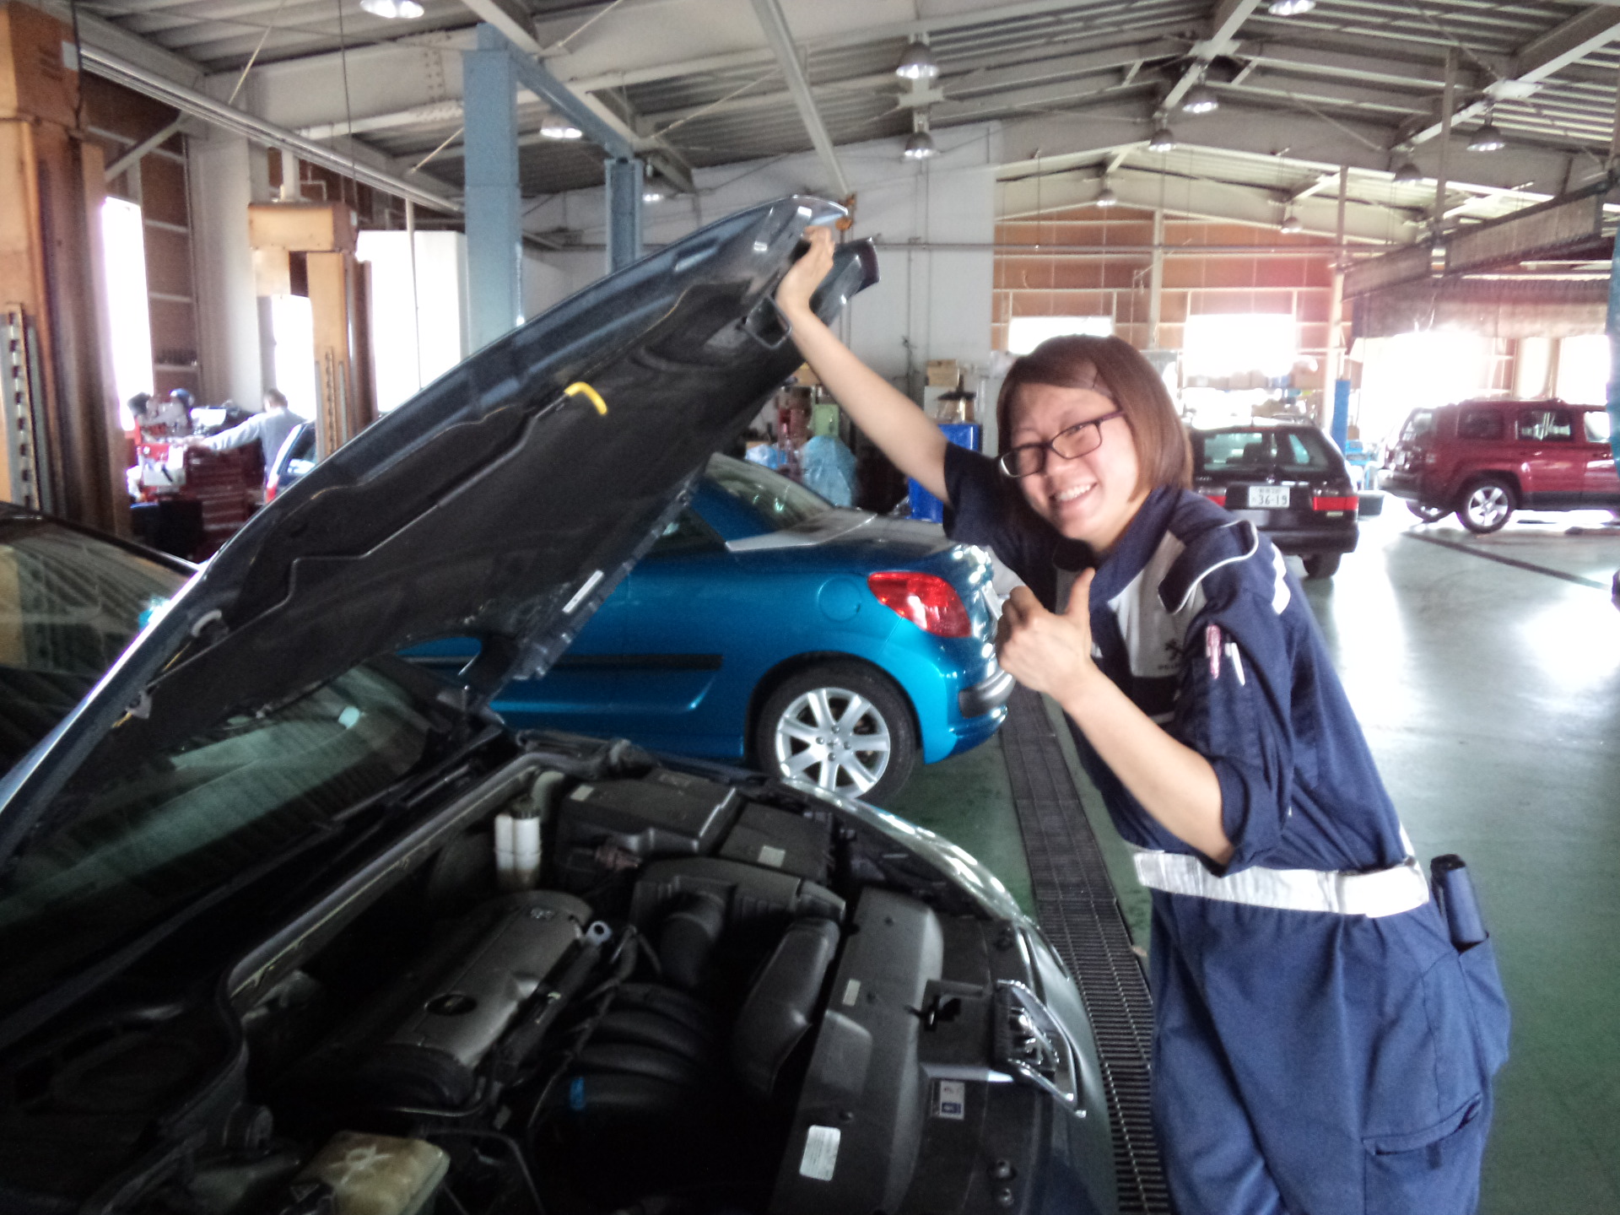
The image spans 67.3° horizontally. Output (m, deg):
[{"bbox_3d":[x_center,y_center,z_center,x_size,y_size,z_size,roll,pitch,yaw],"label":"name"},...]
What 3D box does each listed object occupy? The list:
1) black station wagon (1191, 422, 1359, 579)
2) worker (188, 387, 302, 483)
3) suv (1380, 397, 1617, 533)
[{"bbox_3d":[4.256,-1.247,12.848,1.700,1.460,4.480,1,9,6],"label":"black station wagon"},{"bbox_3d":[-5.387,-1.237,11.766,0.650,1.720,0.750,5,11,29],"label":"worker"},{"bbox_3d":[10.067,-1.897,16.298,4.420,1.670,1.770,1,9,2],"label":"suv"}]

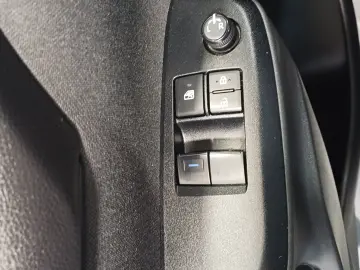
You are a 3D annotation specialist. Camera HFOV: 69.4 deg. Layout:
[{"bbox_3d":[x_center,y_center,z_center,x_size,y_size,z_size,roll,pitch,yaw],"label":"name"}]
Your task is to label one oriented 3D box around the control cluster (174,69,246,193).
[{"bbox_3d":[0.021,-0.002,0.187,0.048,0.018,0.084,-3,83,14],"label":"control cluster"}]

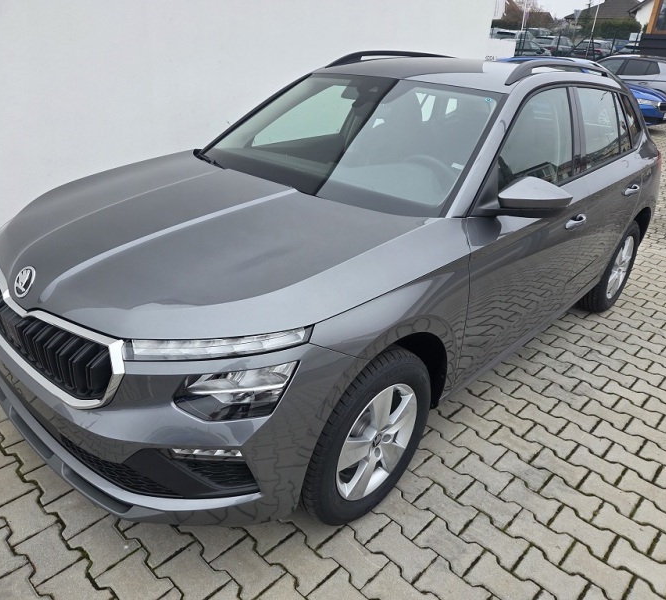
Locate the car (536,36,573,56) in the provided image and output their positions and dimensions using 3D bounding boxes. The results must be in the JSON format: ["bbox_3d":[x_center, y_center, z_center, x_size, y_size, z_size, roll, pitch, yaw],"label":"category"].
[{"bbox_3d":[13.322,-14.953,32.000,1.790,1.500,4.250,24,32,37],"label":"car"}]

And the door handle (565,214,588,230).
[{"bbox_3d":[1.144,-0.377,2.501,0.050,0.050,0.205,24,32,37],"label":"door handle"}]

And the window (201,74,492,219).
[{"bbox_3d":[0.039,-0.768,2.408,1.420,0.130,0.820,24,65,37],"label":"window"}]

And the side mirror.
[{"bbox_3d":[0.745,-0.392,1.994,0.235,0.155,0.190,24,32,37],"label":"side mirror"}]

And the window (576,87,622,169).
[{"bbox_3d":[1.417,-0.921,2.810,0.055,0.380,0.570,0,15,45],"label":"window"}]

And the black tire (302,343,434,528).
[{"bbox_3d":[0.097,0.458,1.881,0.210,0.650,0.650,24,32,37],"label":"black tire"}]

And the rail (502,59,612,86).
[{"bbox_3d":[1.256,-1.159,2.747,0.075,0.115,1.500,24,32,37],"label":"rail"}]

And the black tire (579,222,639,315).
[{"bbox_3d":[1.906,-0.245,3.695,0.210,0.650,0.650,24,32,37],"label":"black tire"}]

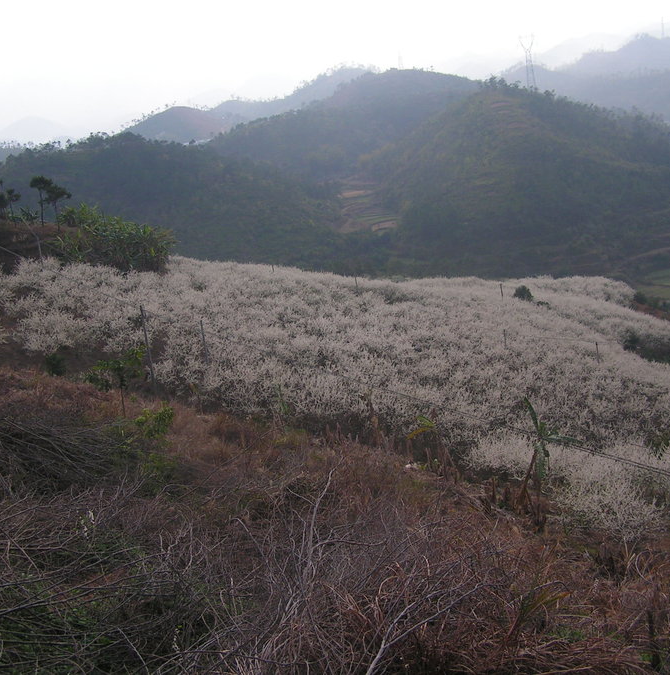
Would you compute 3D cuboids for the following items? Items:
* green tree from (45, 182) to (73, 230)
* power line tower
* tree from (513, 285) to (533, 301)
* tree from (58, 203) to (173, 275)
[{"bbox_3d":[-27.583,-12.995,98.383,2.600,4.900,2.500,-9,10,-14],"label":"green tree"},{"bbox_3d":[95.930,-137.043,492.358,8.000,29.500,6.500,-4,10,12],"label":"power line tower"},{"bbox_3d":[30.892,-7.293,161.918,3.200,2.900,3.000,-4,10,11],"label":"tree"},{"bbox_3d":[-19.511,-8.760,87.422,10.500,5.800,6.000,-8,10,-12],"label":"tree"}]

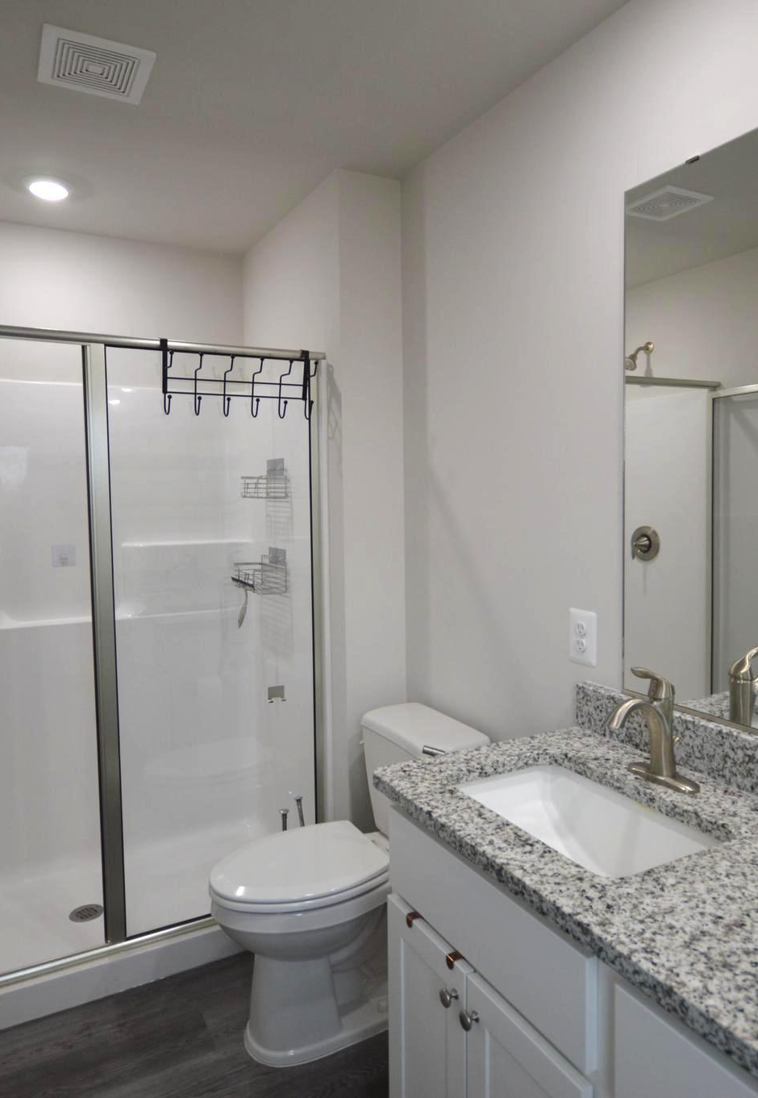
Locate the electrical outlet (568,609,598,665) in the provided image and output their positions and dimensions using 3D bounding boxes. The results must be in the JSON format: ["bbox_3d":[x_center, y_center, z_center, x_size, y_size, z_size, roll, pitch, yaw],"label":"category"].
[{"bbox_3d":[0.485,0.210,1.629,0.009,0.128,0.086,-3,4,-28],"label":"electrical outlet"}]

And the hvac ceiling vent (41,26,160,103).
[{"bbox_3d":[-0.677,-1.156,1.643,0.235,0.018,0.233,-3,4,-28],"label":"hvac ceiling vent"}]

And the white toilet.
[{"bbox_3d":[-0.098,0.888,1.926,0.765,0.700,0.420,-3,4,-28],"label":"white toilet"}]

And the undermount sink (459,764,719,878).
[{"bbox_3d":[0.359,0.538,1.224,0.283,0.155,0.429,-3,4,-28],"label":"undermount sink"}]

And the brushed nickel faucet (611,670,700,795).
[{"bbox_3d":[0.504,0.334,1.293,0.167,0.223,0.156,-3,4,-28],"label":"brushed nickel faucet"}]

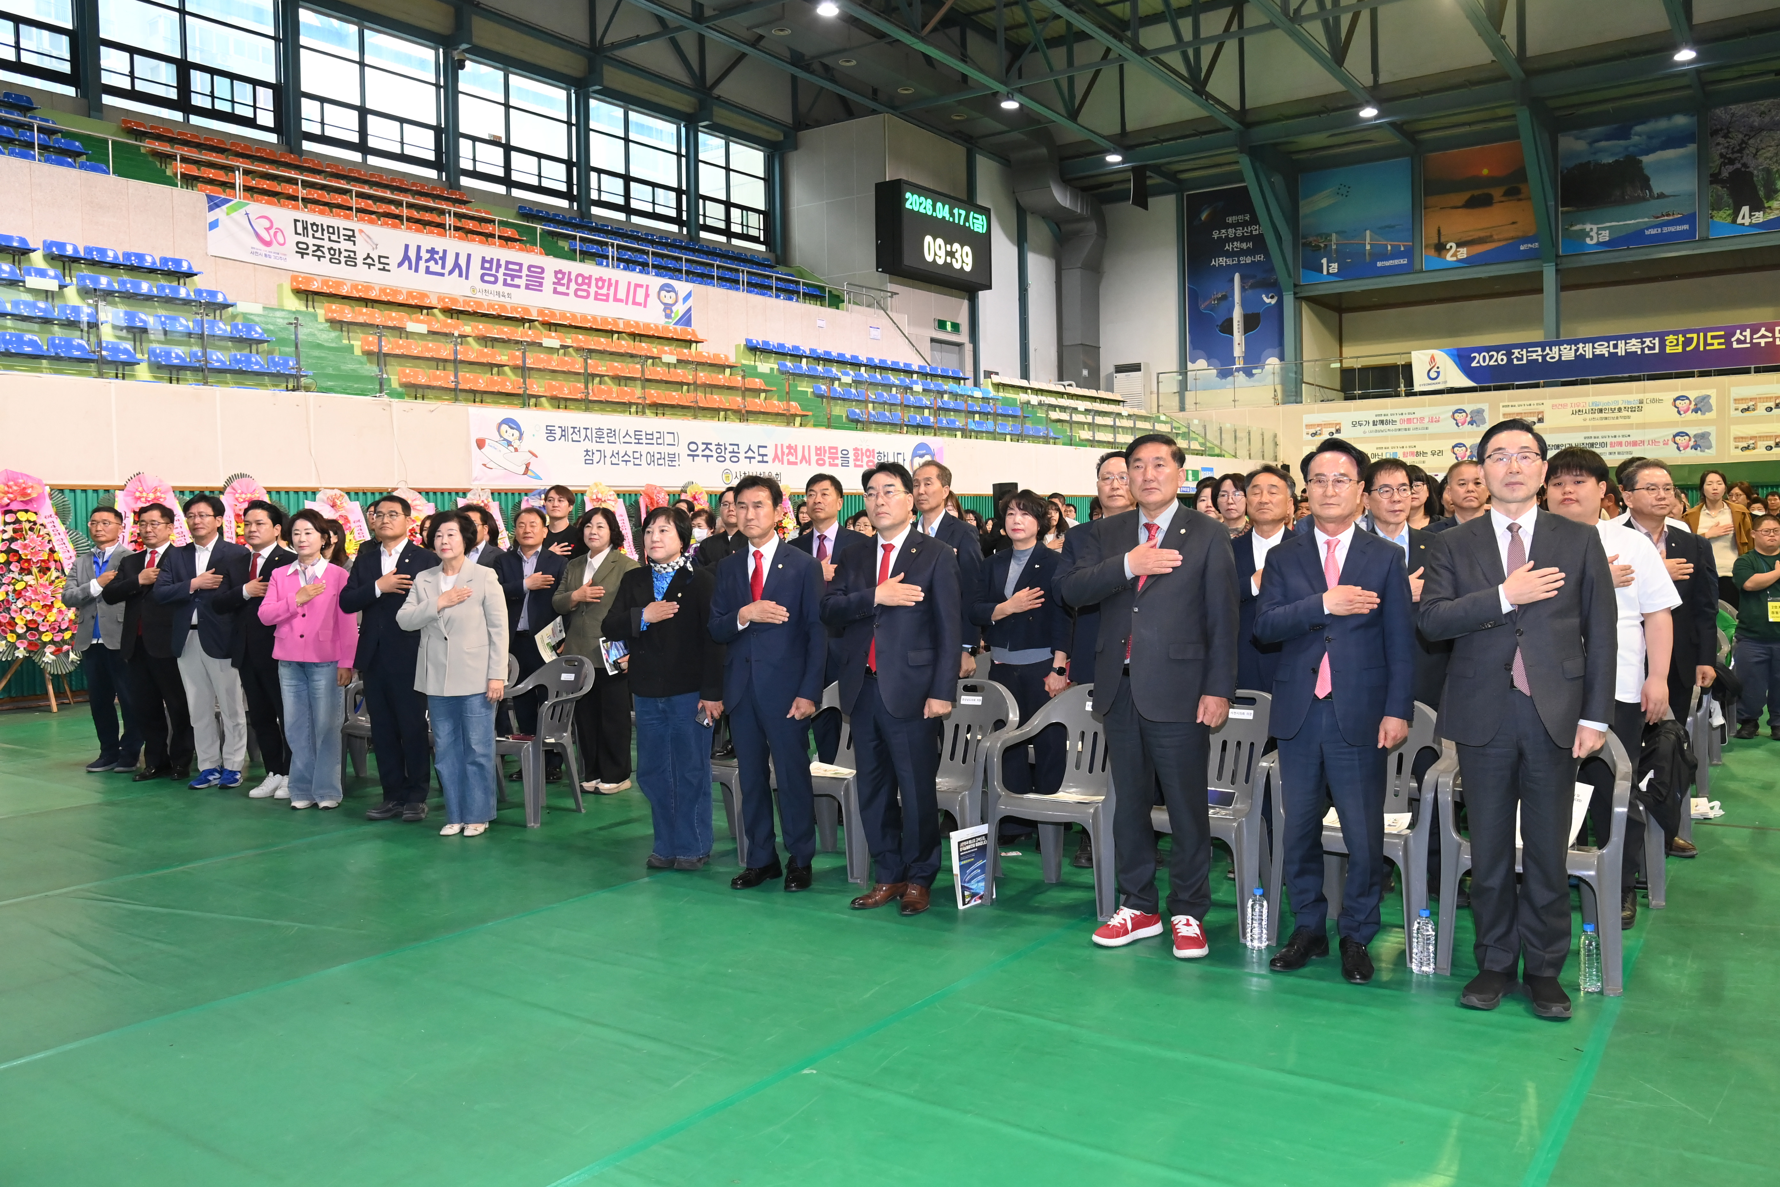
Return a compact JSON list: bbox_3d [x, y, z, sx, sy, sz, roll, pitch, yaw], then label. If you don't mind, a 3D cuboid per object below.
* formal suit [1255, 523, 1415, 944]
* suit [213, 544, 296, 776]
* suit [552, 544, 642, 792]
[{"bbox_3d":[1.452,0.468,3.886,0.530,1.400,0.340,0,3,26],"label":"formal suit"},{"bbox_3d":[-3.740,0.391,6.989,0.460,1.370,0.300,0,3,22],"label":"suit"},{"bbox_3d":[-1.768,0.428,7.159,0.500,1.409,0.320,0,3,25],"label":"suit"}]

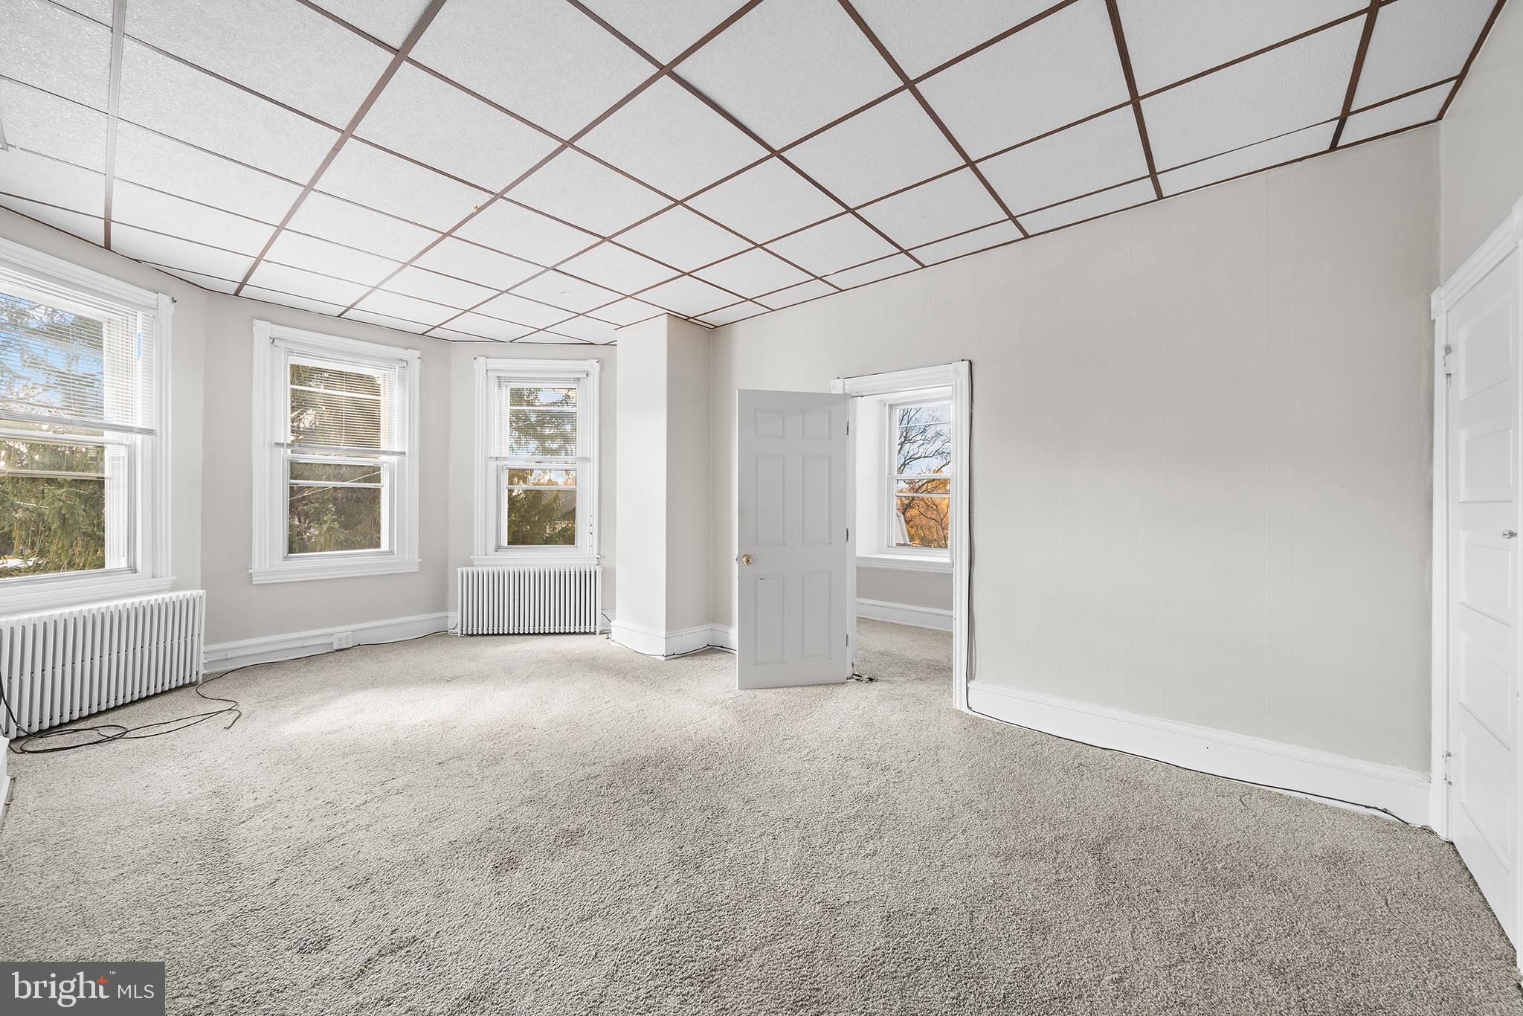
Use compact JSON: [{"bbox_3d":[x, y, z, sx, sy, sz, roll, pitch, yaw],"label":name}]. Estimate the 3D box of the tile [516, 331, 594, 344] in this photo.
[{"bbox_3d":[-1.955,-1.573,5.225,0.570,0.020,0.570,1,1,40],"label":"tile"}]

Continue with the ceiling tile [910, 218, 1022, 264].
[{"bbox_3d":[1.193,-1.550,3.219,0.595,0.020,0.280,0,1,39],"label":"ceiling tile"}]

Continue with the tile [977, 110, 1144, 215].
[{"bbox_3d":[1.359,-1.528,2.471,0.600,0.020,0.600,1,1,40],"label":"tile"}]

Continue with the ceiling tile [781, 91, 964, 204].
[{"bbox_3d":[0.492,-1.522,2.385,0.600,0.022,0.600,1,1,40],"label":"ceiling tile"}]

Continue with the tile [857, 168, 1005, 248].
[{"bbox_3d":[0.896,-1.534,2.859,0.600,0.020,0.600,1,1,40],"label":"tile"}]

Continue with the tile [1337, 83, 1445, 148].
[{"bbox_3d":[2.448,-1.524,2.131,0.281,0.022,0.293,1,1,40],"label":"tile"}]

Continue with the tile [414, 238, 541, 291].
[{"bbox_3d":[-1.793,-1.543,3.503,0.597,0.020,0.597,0,1,39],"label":"tile"}]

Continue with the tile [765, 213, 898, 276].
[{"bbox_3d":[0.424,-1.537,3.246,0.600,0.022,0.600,1,1,40],"label":"tile"}]

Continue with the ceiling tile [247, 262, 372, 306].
[{"bbox_3d":[-3.128,-1.545,3.812,0.600,0.020,0.600,1,1,40],"label":"ceiling tile"}]

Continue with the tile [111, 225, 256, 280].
[{"bbox_3d":[-3.507,-1.535,3.344,0.600,0.020,0.600,1,1,40],"label":"tile"}]

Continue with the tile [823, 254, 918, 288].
[{"bbox_3d":[0.718,-1.548,3.601,0.600,0.020,0.294,1,1,40],"label":"tile"}]

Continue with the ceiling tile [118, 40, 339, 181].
[{"bbox_3d":[-2.088,-1.523,2.175,0.597,0.020,0.597,0,1,39],"label":"ceiling tile"}]

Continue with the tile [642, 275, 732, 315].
[{"bbox_3d":[-0.535,-1.556,4.067,0.597,0.020,0.597,0,1,39],"label":"tile"}]

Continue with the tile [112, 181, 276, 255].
[{"bbox_3d":[-3.028,-1.530,2.945,0.597,0.020,0.597,0,1,39],"label":"tile"}]

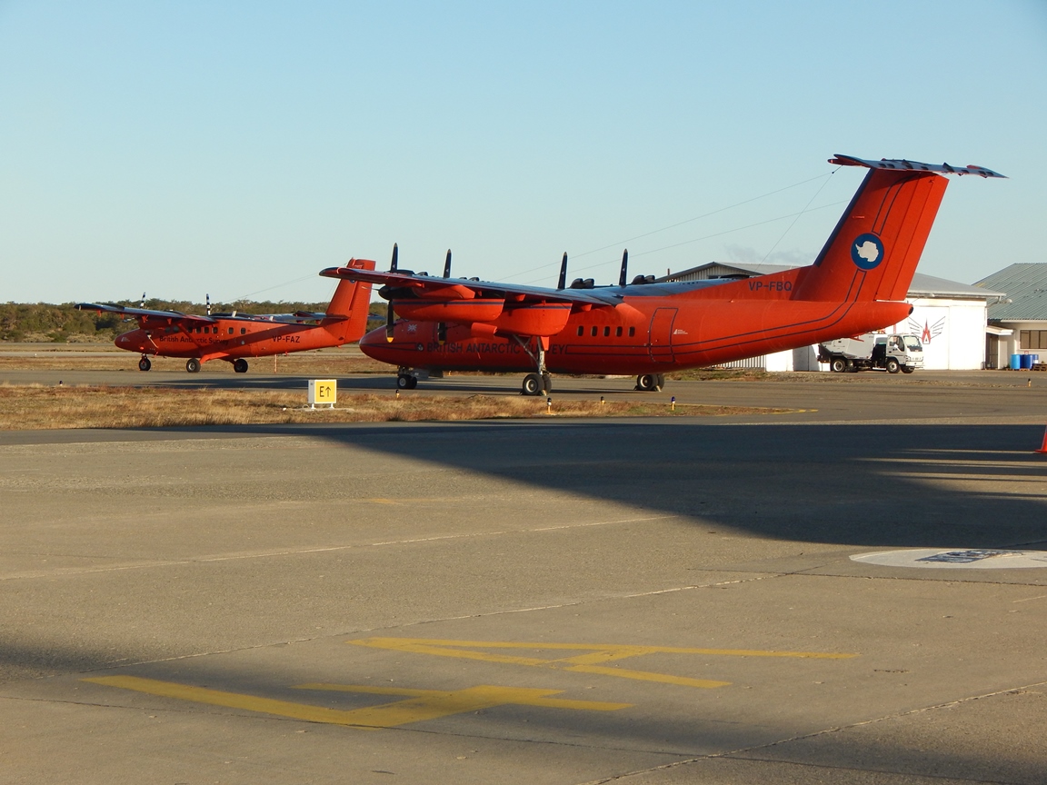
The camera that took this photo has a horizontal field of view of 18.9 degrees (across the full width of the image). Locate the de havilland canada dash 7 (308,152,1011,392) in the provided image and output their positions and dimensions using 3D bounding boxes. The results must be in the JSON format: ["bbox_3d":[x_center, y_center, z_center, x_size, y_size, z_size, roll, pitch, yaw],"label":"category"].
[{"bbox_3d":[3.974,-3.889,109.747,24.540,7.900,28.350,1,1,35],"label":"de havilland canada dash 7"}]

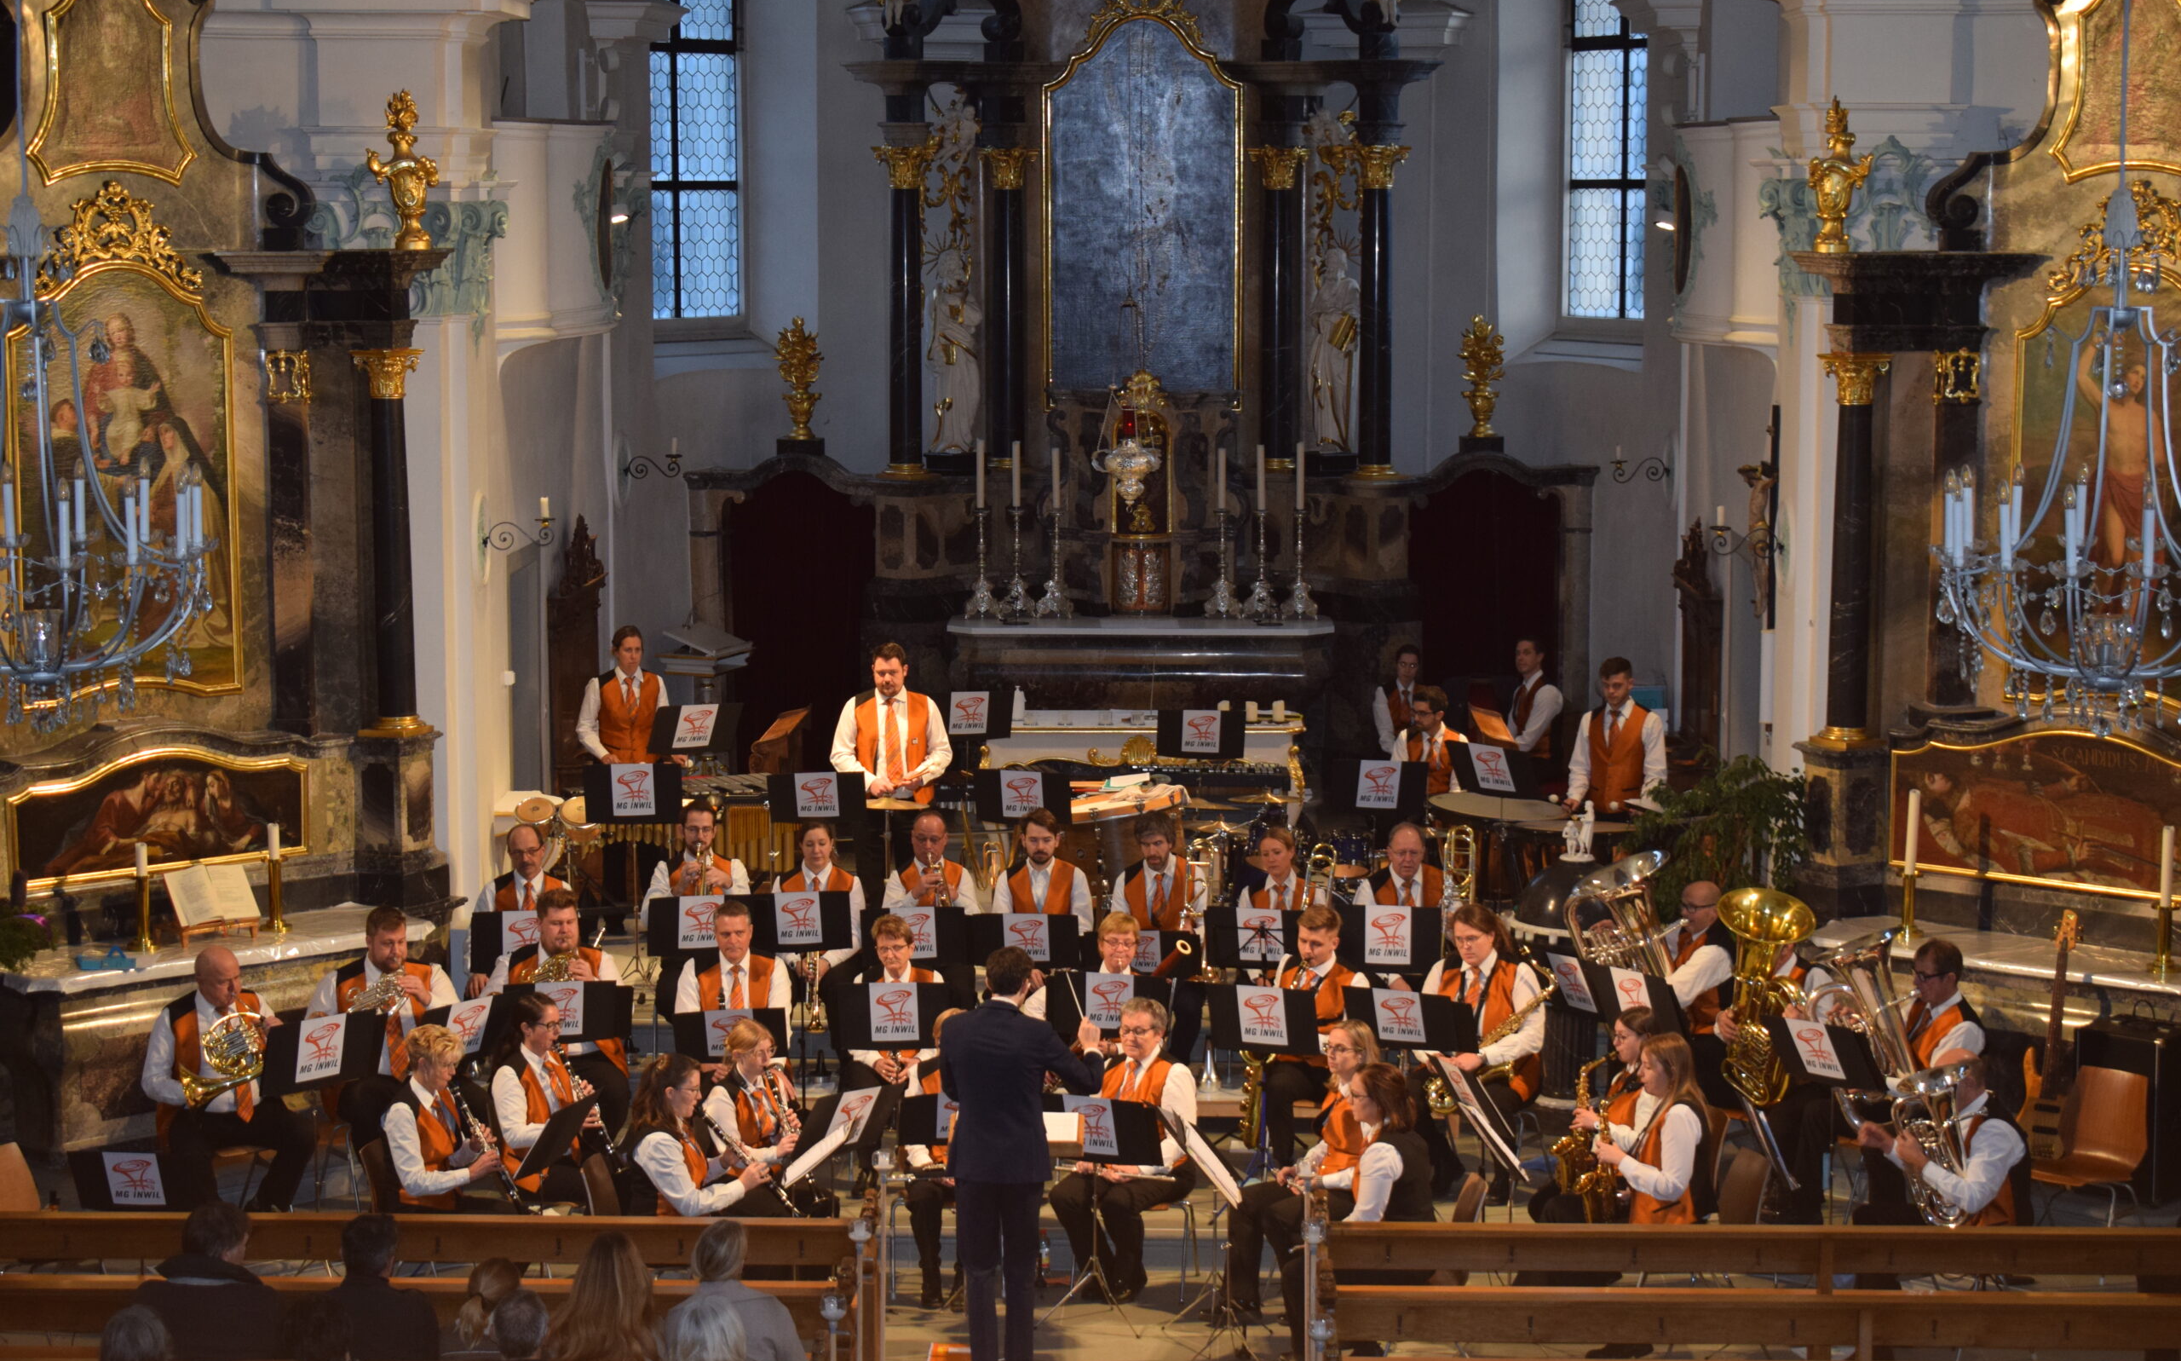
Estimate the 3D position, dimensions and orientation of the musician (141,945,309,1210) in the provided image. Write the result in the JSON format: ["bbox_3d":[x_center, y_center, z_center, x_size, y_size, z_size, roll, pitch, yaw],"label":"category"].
[{"bbox_3d":[-3.862,1.918,18.018,0.580,1.310,0.720,-3,8,-25],"label":"musician"}]

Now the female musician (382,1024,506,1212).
[{"bbox_3d":[-2.481,2.013,16.380,0.720,1.225,0.460,4,9,30],"label":"female musician"}]

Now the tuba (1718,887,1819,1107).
[{"bbox_3d":[2.954,1.385,17.700,0.440,0.930,0.450,21,33,33],"label":"tuba"}]

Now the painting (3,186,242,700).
[{"bbox_3d":[-4.538,-1.118,19.100,1.120,2.380,0.130,-6,9,-40],"label":"painting"}]

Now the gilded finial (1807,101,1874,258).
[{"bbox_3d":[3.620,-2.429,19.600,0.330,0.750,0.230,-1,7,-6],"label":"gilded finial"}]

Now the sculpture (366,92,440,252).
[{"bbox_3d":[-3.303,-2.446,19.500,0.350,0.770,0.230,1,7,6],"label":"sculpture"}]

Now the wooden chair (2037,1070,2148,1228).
[{"bbox_3d":[4.421,2.129,17.924,0.450,0.800,0.500,6,10,39],"label":"wooden chair"}]

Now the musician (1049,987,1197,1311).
[{"bbox_3d":[0.131,2.056,17.884,0.540,1.260,0.800,3,7,20],"label":"musician"}]

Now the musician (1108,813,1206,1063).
[{"bbox_3d":[0.358,1.344,20.090,0.560,1.330,0.850,0,7,-2],"label":"musician"}]

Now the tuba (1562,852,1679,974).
[{"bbox_3d":[2.511,1.298,18.150,0.520,0.920,0.480,-29,11,-28],"label":"tuba"}]

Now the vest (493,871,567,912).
[{"bbox_3d":[-2.703,1.213,19.600,0.380,0.560,0.260,-1,8,-11],"label":"vest"}]

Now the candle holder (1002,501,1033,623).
[{"bbox_3d":[-0.473,-0.761,26.300,0.210,0.750,0.200,0,7,2],"label":"candle holder"}]

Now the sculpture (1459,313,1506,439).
[{"bbox_3d":[2.582,-2.001,26.800,0.290,0.820,0.270,0,7,0],"label":"sculpture"}]

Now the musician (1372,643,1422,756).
[{"bbox_3d":[2.004,0.441,25.872,0.500,1.300,0.800,0,7,-3],"label":"musician"}]

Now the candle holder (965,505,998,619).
[{"bbox_3d":[-0.707,-0.778,26.715,0.240,0.750,0.240,0,7,0],"label":"candle holder"}]

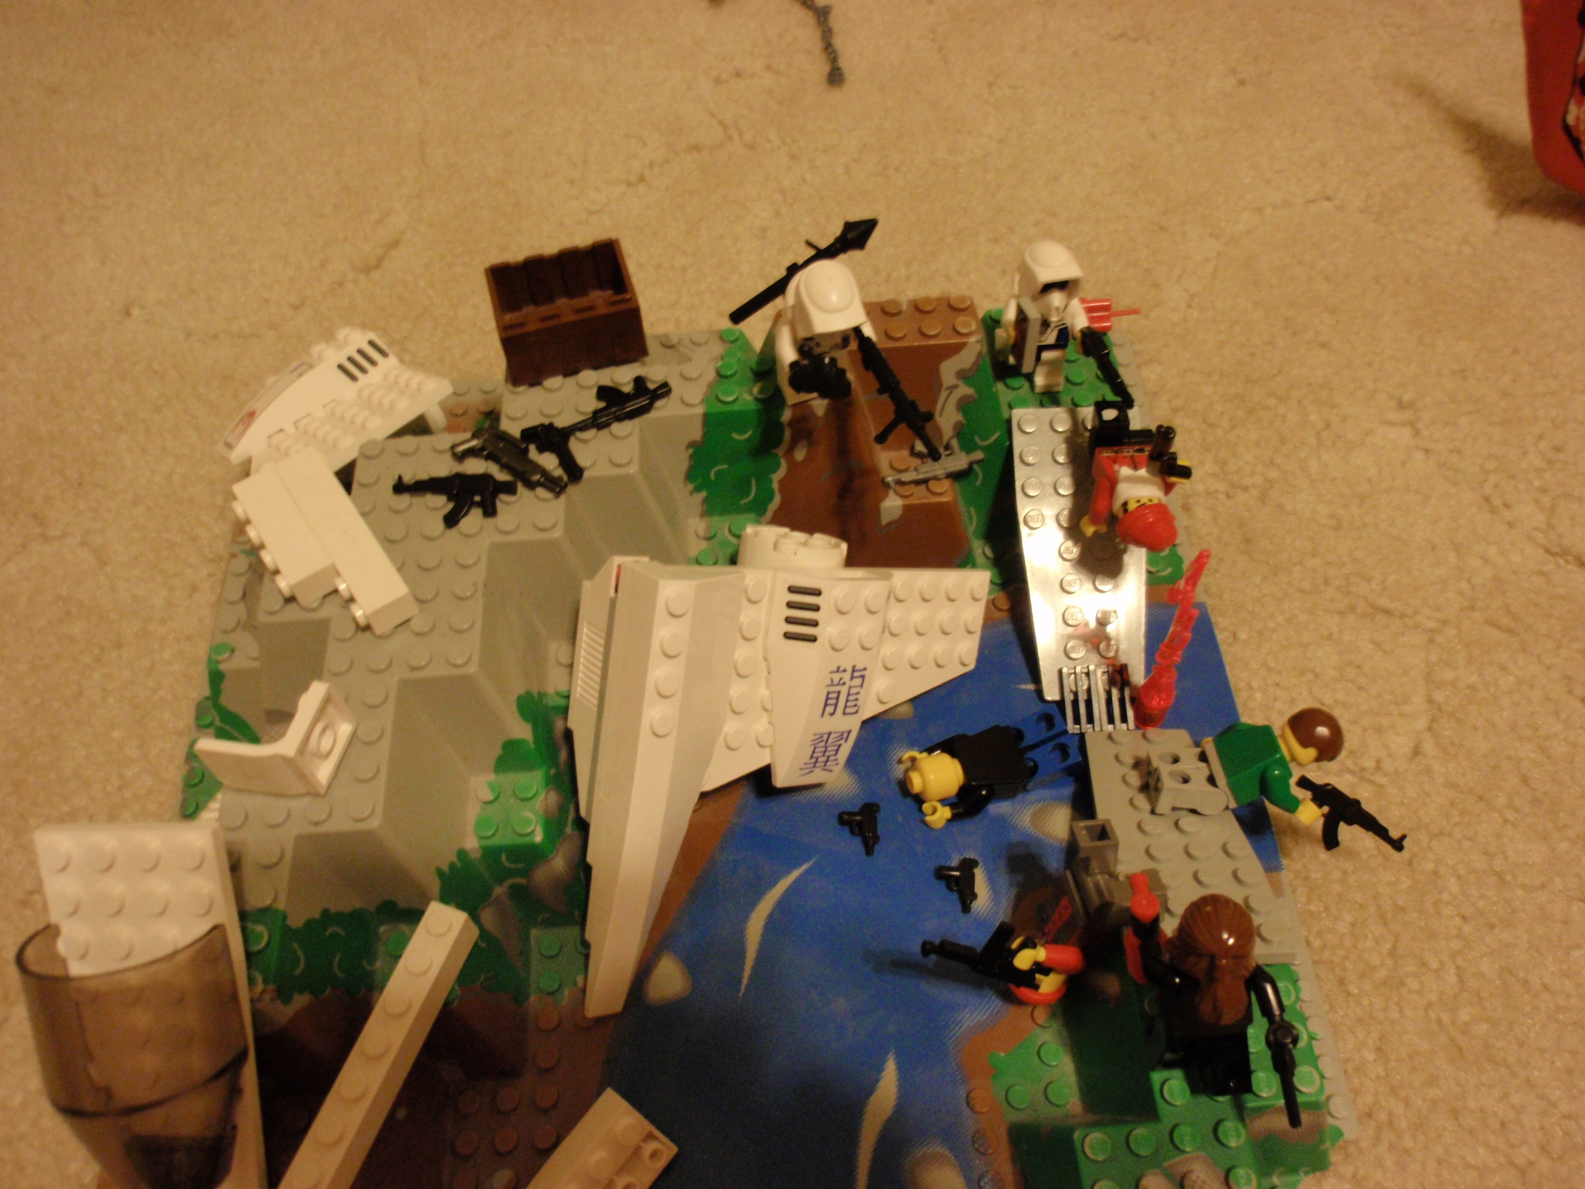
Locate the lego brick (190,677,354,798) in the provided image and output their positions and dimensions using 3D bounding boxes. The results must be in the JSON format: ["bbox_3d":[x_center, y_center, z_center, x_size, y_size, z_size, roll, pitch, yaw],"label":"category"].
[{"bbox_3d":[-0.096,0.026,0.238,0.021,0.016,0.016,6,56,8],"label":"lego brick"}]

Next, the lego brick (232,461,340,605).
[{"bbox_3d":[-0.107,-0.012,0.270,0.011,0.008,0.032,-31,59,-16],"label":"lego brick"}]

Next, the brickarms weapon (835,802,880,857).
[{"bbox_3d":[0.015,0.053,0.292,0.010,0.003,0.013,2,56,5],"label":"brickarms weapon"}]

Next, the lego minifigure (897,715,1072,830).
[{"bbox_3d":[0.046,0.039,0.294,0.041,0.013,0.022,-13,56,-7],"label":"lego minifigure"}]

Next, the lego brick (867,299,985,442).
[{"bbox_3d":[0.029,-0.053,0.312,0.031,0.030,0.023,-5,56,0],"label":"lego brick"}]

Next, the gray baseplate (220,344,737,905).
[{"bbox_3d":[-0.079,0.008,0.295,0.141,0.059,0.173,-5,56,0],"label":"gray baseplate"}]

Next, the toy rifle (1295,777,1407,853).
[{"bbox_3d":[0.122,0.052,0.284,0.027,0.004,0.013,33,64,23],"label":"toy rifle"}]

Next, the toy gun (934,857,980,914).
[{"bbox_3d":[0.036,0.064,0.283,0.010,0.003,0.013,4,56,6],"label":"toy gun"}]

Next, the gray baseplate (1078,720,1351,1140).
[{"bbox_3d":[0.084,0.059,0.260,0.048,0.038,0.088,-5,55,-1],"label":"gray baseplate"}]

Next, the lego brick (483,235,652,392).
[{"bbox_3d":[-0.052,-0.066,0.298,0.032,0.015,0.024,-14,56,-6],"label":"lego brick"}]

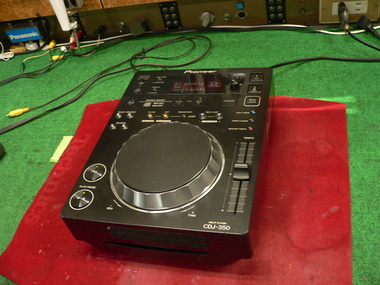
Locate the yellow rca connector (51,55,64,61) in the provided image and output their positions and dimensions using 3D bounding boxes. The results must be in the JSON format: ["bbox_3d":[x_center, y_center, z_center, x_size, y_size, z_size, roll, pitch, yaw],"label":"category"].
[{"bbox_3d":[-0.304,-0.194,0.908,0.033,0.011,0.011,-15,43,0],"label":"yellow rca connector"}]

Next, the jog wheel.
[{"bbox_3d":[-0.029,0.021,0.470,0.139,0.019,0.139,-8,43,7],"label":"jog wheel"}]

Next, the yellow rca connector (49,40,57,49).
[{"bbox_3d":[-0.330,-0.236,0.953,0.011,0.011,0.030,3,53,18],"label":"yellow rca connector"}]

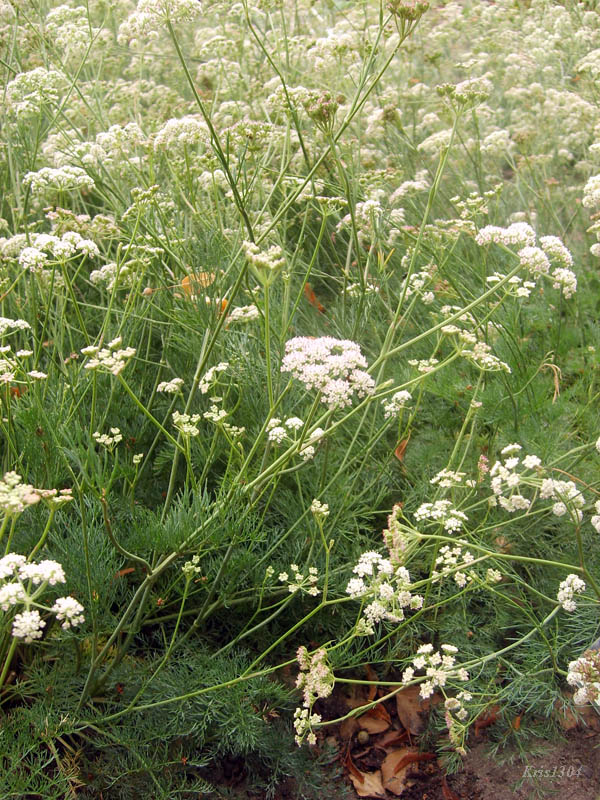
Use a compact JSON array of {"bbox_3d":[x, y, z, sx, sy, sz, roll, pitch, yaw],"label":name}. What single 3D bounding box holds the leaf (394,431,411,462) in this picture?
[{"bbox_3d":[0.139,0.065,1.100,0.021,0.036,0.020,0,35,0],"label":"leaf"}]

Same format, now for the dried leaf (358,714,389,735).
[{"bbox_3d":[0.088,0.393,0.980,0.039,0.012,0.026,0,35,0],"label":"dried leaf"}]

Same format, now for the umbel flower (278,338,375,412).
[{"bbox_3d":[0.026,-0.025,0.770,0.088,0.033,0.085,0,35,0],"label":"umbel flower"}]

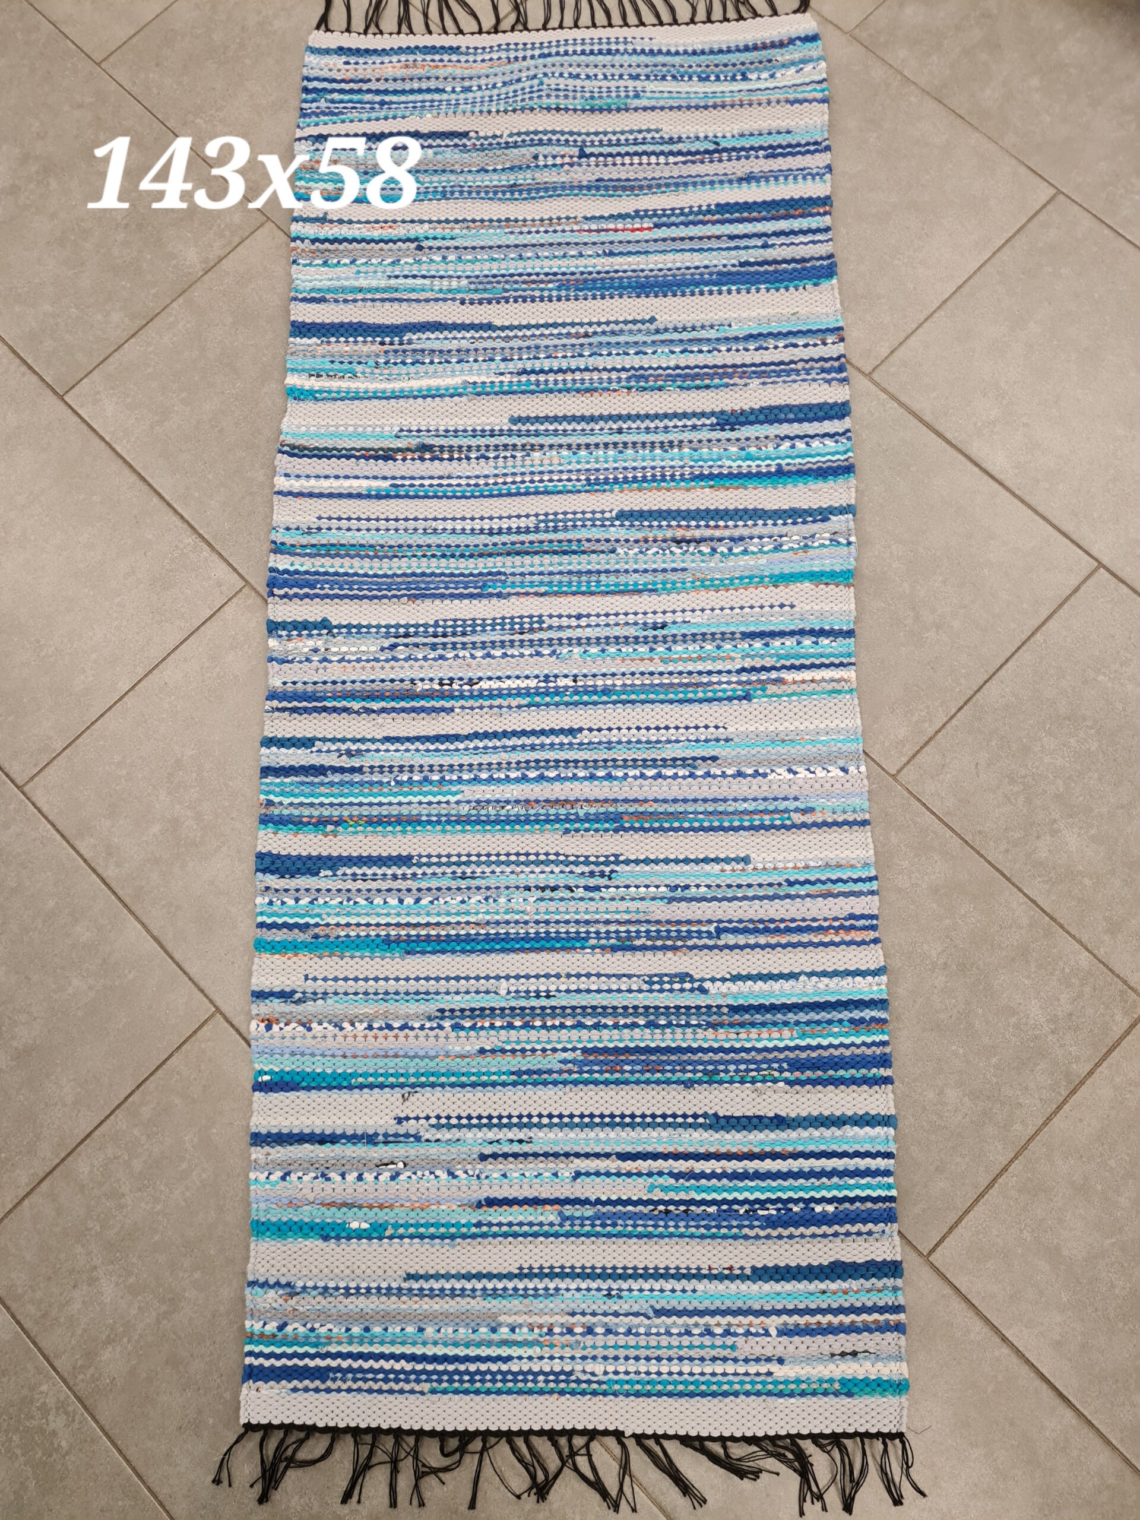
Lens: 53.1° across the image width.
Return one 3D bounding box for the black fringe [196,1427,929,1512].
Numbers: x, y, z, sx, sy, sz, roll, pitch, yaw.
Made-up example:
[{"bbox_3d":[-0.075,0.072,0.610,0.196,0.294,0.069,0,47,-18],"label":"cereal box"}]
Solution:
[{"bbox_3d":[-0.005,0.595,0.953,0.594,0.012,0.063,-1,77,3],"label":"black fringe"}]

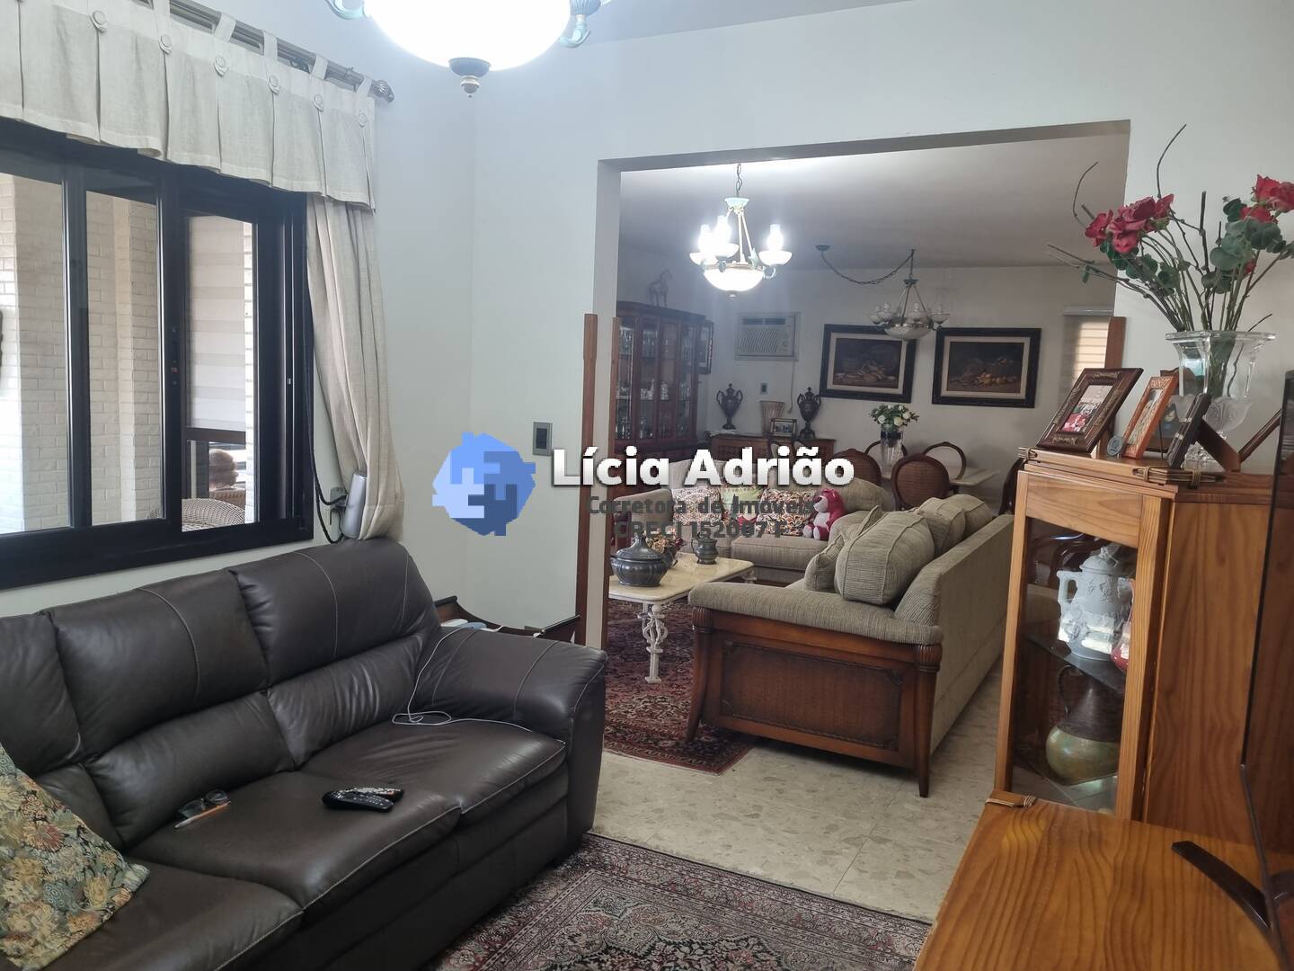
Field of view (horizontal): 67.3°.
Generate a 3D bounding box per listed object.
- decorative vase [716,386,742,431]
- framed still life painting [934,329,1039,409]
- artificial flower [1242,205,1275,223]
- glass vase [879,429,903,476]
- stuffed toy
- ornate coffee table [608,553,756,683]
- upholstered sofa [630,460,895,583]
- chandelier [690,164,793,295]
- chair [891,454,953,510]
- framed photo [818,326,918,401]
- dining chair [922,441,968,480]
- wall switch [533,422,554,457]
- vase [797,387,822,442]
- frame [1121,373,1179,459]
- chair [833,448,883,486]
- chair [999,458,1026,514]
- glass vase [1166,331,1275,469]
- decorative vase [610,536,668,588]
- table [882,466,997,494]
[{"bbox_3d":[0.870,-0.816,10.134,0.270,0.483,0.200,5,7,27],"label":"decorative vase"},{"bbox_3d":[3.165,-1.105,9.093,0.920,0.720,0.040,5,7,27],"label":"framed still life painting"},{"bbox_3d":[1.353,-0.596,2.150,0.078,0.055,0.078,5,7,27],"label":"artificial flower"},{"bbox_3d":[2.001,-0.289,7.927,0.205,0.360,0.205,5,7,27],"label":"glass vase"},{"bbox_3d":[1.229,0.206,6.756,0.232,0.336,0.237,-1,7,-29],"label":"stuffed toy"},{"bbox_3d":[0.099,0.699,5.510,0.620,0.414,1.340,5,7,27],"label":"ornate coffee table"},{"bbox_3d":[0.793,0.334,6.877,1.905,0.859,1.036,6,7,28],"label":"upholstered sofa"},{"bbox_3d":[0.476,-1.336,5.023,0.540,0.709,0.540,2,6,0],"label":"chandelier"},{"bbox_3d":[2.227,0.242,7.737,0.490,1.018,0.570,5,7,27],"label":"chair"},{"bbox_3d":[2.175,-1.207,9.602,0.910,0.710,0.040,7,8,27],"label":"framed photo"},{"bbox_3d":[2.671,0.096,8.945,0.490,0.975,0.560,5,7,27],"label":"dining chair"},{"bbox_3d":[-0.379,-0.169,3.546,0.079,0.118,0.014,6,7,28],"label":"wall switch"},{"bbox_3d":[1.597,-0.696,9.632,0.250,0.520,0.190,5,7,27],"label":"vase"},{"bbox_3d":[1.200,-0.157,2.322,0.030,0.202,0.152,22,9,8],"label":"frame"},{"bbox_3d":[1.725,0.188,7.870,0.493,1.007,0.573,6,7,28],"label":"chair"},{"bbox_3d":[2.774,0.231,7.680,0.570,0.980,0.490,5,7,27],"label":"chair"},{"bbox_3d":[1.339,-0.210,2.294,0.155,0.314,0.155,2,6,-6],"label":"glass vase"},{"bbox_3d":[-0.038,0.380,5.041,0.289,0.254,0.289,2,6,0],"label":"decorative vase"},{"bbox_3d":[2.129,0.242,8.335,1.500,0.770,1.530,5,7,27],"label":"table"}]

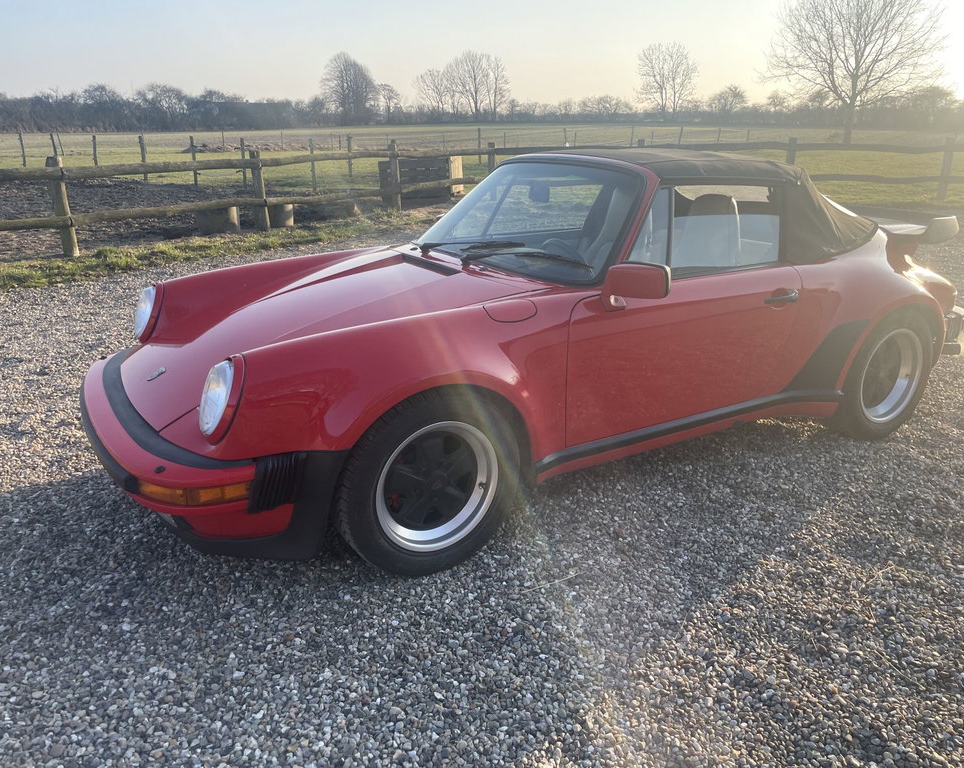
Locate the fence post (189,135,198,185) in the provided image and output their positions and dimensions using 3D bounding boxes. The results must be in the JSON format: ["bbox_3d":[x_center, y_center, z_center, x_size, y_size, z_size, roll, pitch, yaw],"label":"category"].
[{"bbox_3d":[-6.874,-5.329,18.363,0.085,1.120,0.085,-7,20,-19],"label":"fence post"}]

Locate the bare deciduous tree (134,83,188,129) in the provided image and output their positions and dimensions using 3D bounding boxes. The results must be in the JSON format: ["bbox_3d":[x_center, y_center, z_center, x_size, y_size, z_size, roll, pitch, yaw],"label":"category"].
[{"bbox_3d":[-46.736,-40.320,112.153,7.800,6.800,7.600,-8,20,-20],"label":"bare deciduous tree"}]

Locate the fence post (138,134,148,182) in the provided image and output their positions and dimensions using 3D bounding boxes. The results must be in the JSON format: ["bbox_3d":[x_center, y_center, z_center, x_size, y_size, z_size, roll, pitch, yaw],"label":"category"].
[{"bbox_3d":[-7.619,-5.064,17.326,0.115,0.995,0.115,-8,21,-22],"label":"fence post"}]

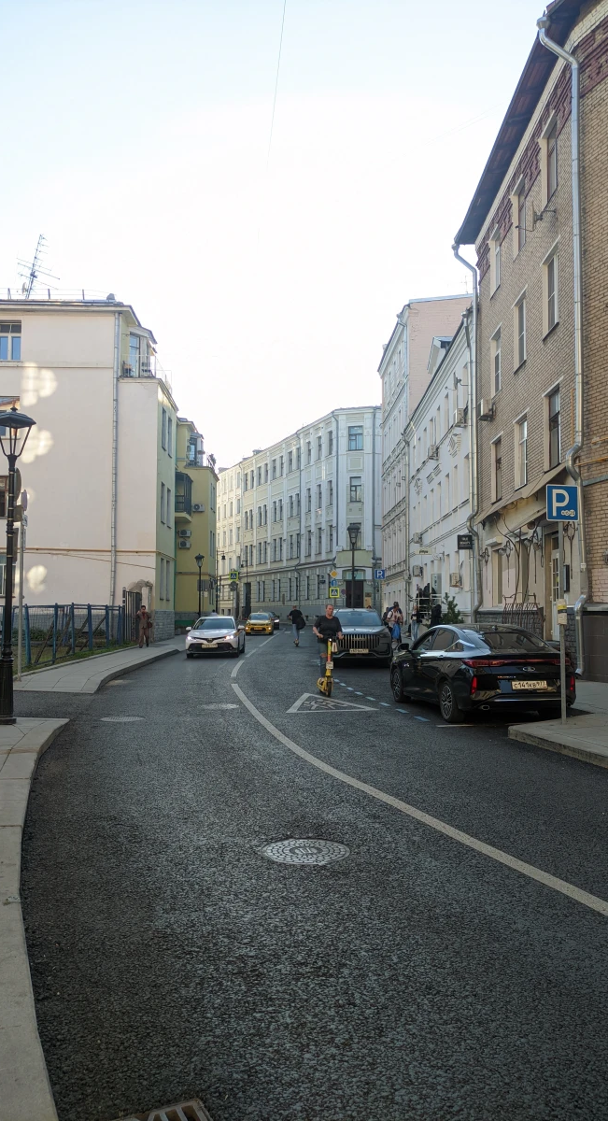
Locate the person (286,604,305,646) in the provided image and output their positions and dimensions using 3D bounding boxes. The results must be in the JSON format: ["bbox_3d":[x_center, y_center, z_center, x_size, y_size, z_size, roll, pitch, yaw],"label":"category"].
[{"bbox_3d":[-0.324,2.874,36.093,0.680,1.700,0.480,0,-3,-1],"label":"person"}]

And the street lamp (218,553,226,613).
[{"bbox_3d":[-5.823,2.121,56.972,0.680,5.770,0.300,0,-3,0],"label":"street lamp"}]

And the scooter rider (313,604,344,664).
[{"bbox_3d":[0.472,1.669,15.829,0.580,1.610,0.450,1,-3,-7],"label":"scooter rider"}]

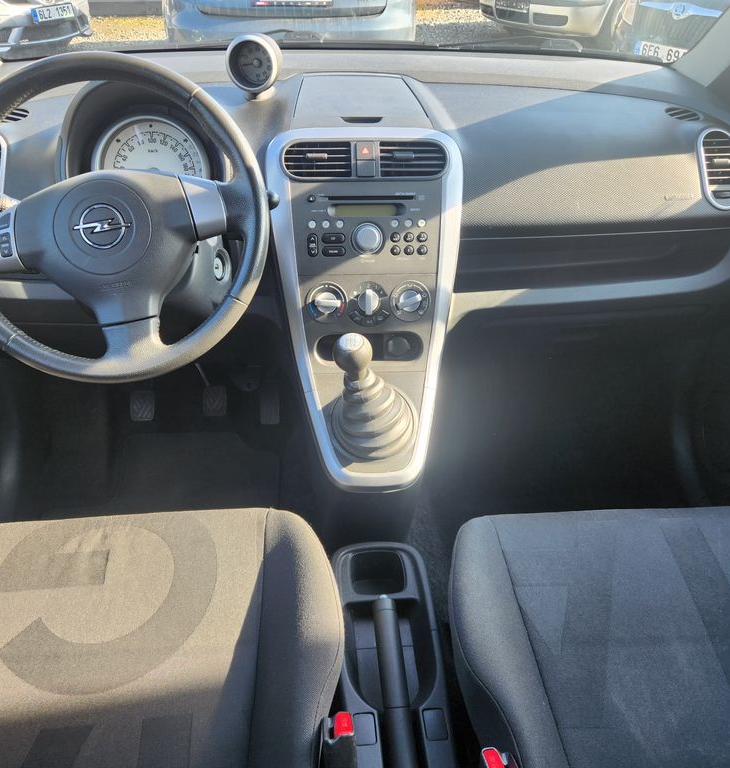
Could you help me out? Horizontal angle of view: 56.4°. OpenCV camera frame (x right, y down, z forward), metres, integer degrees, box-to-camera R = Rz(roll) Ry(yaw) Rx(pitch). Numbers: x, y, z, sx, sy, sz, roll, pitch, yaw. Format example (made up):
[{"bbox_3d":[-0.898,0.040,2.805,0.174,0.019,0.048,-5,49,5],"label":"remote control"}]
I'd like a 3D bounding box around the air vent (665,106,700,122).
[{"bbox_3d":[0.506,-0.430,1.085,0.054,0.032,0.020,-1,-11,-4],"label":"air vent"}]

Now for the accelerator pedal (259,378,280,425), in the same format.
[{"bbox_3d":[-0.197,0.040,1.410,0.042,0.092,0.030,-1,-6,-4],"label":"accelerator pedal"}]

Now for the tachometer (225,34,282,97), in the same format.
[{"bbox_3d":[-0.173,-0.495,1.055,0.080,0.090,0.055,9,28,11],"label":"tachometer"}]

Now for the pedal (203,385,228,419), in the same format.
[{"bbox_3d":[-0.303,0.035,1.380,0.050,0.066,0.030,-1,-1,-4],"label":"pedal"}]

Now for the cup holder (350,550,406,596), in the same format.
[{"bbox_3d":[0.018,0.284,0.952,0.077,0.062,0.077,-1,34,-4],"label":"cup holder"}]

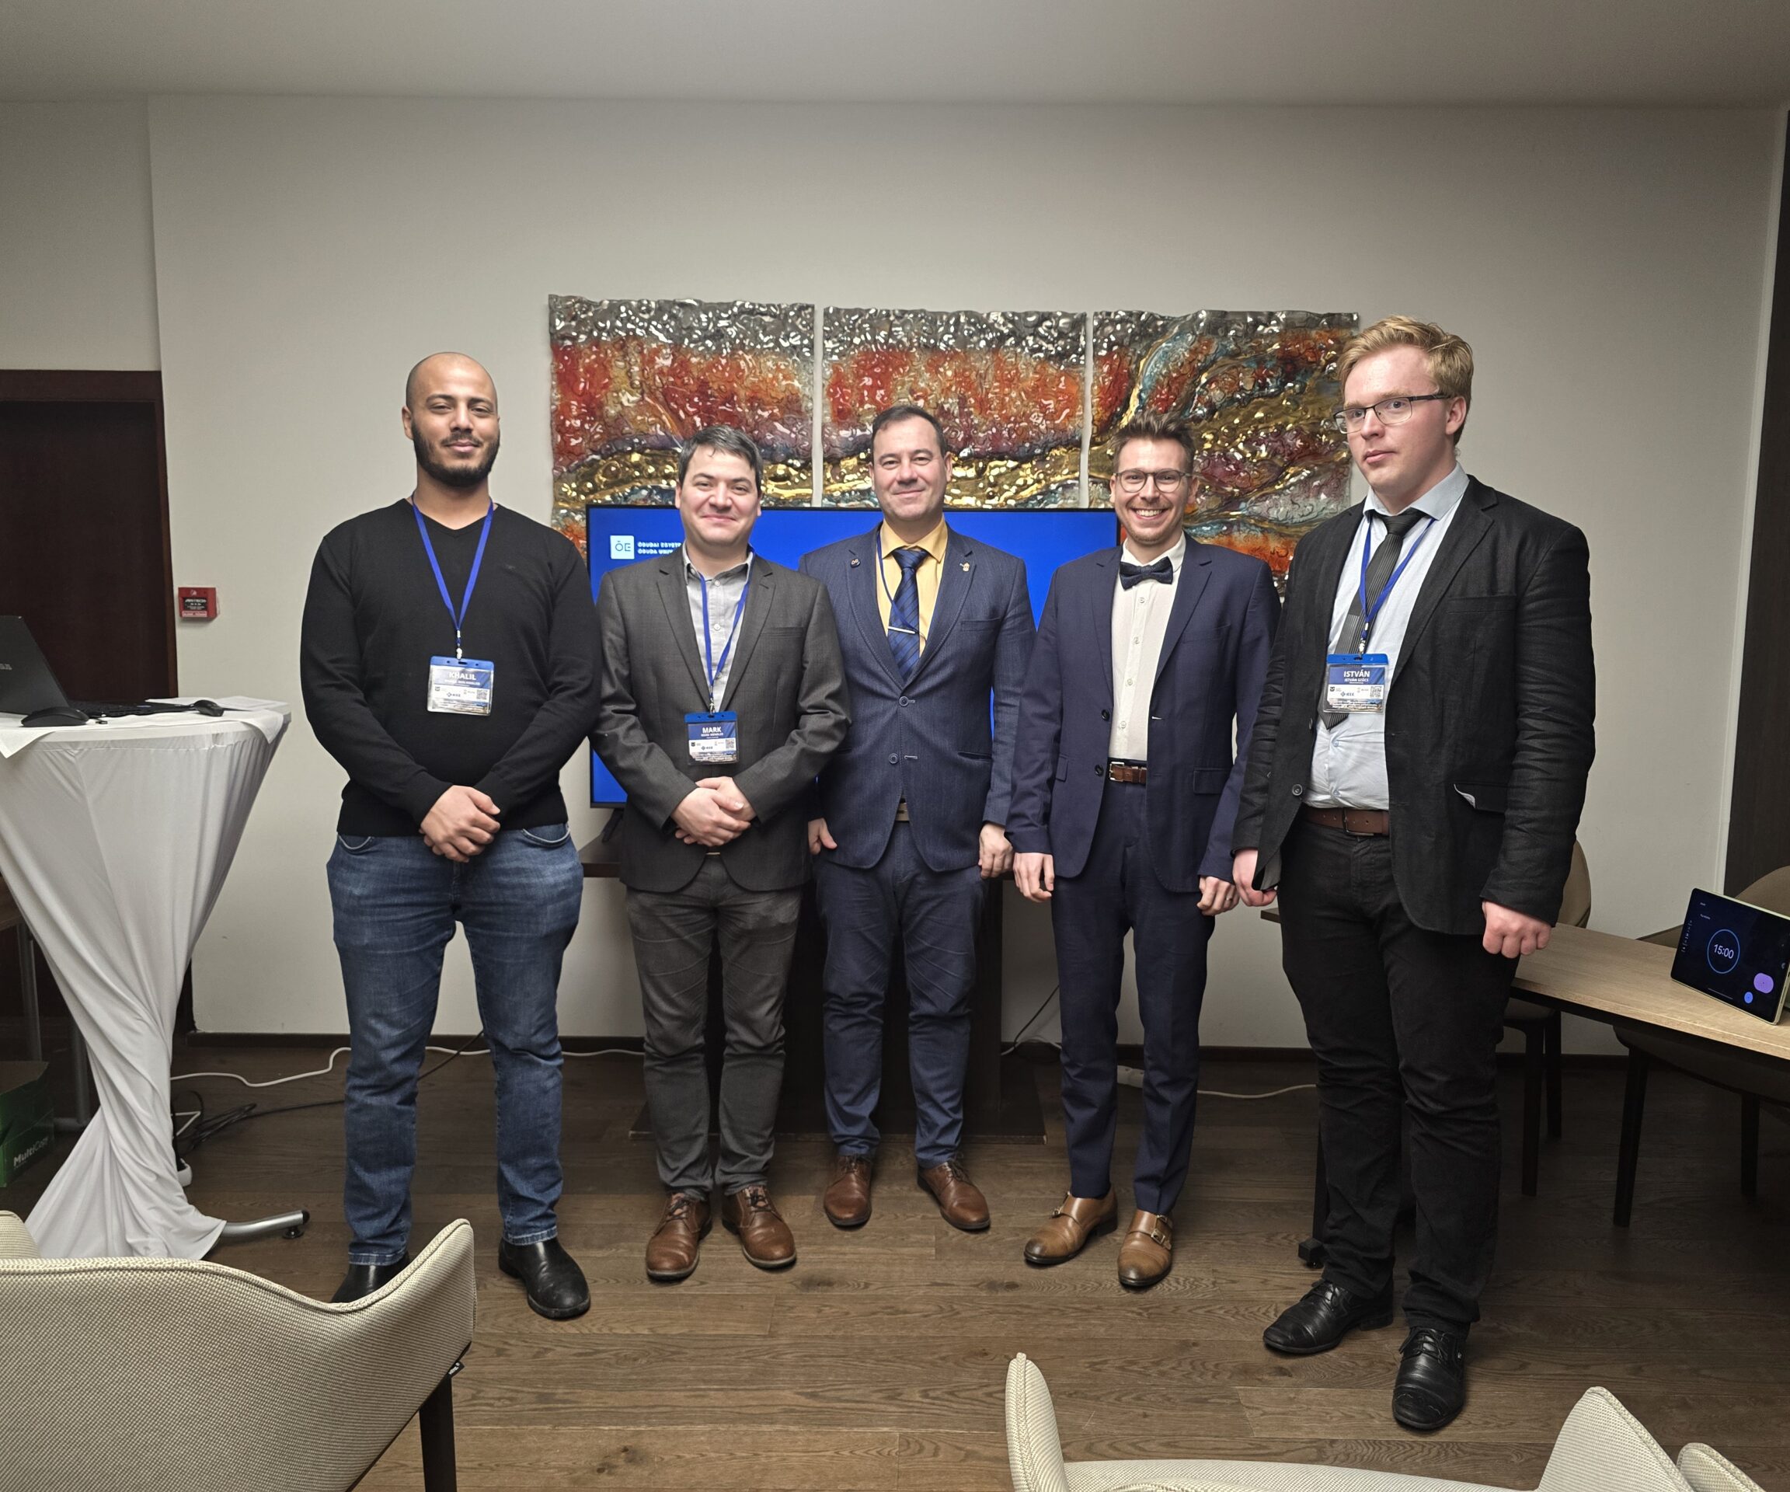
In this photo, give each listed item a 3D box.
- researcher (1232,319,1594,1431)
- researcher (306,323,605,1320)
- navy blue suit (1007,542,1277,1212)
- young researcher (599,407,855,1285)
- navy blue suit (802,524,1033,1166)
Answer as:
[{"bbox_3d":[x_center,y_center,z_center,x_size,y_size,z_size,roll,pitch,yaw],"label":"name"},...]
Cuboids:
[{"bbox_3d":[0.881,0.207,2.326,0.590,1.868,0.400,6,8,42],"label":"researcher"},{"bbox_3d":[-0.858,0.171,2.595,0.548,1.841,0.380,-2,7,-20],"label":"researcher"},{"bbox_3d":[0.508,0.295,2.766,0.558,1.429,0.310,4,7,25],"label":"navy blue suit"},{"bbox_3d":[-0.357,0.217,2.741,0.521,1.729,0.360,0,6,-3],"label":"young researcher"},{"bbox_3d":[0.048,0.246,3.000,0.519,1.478,0.310,1,6,4],"label":"navy blue suit"}]

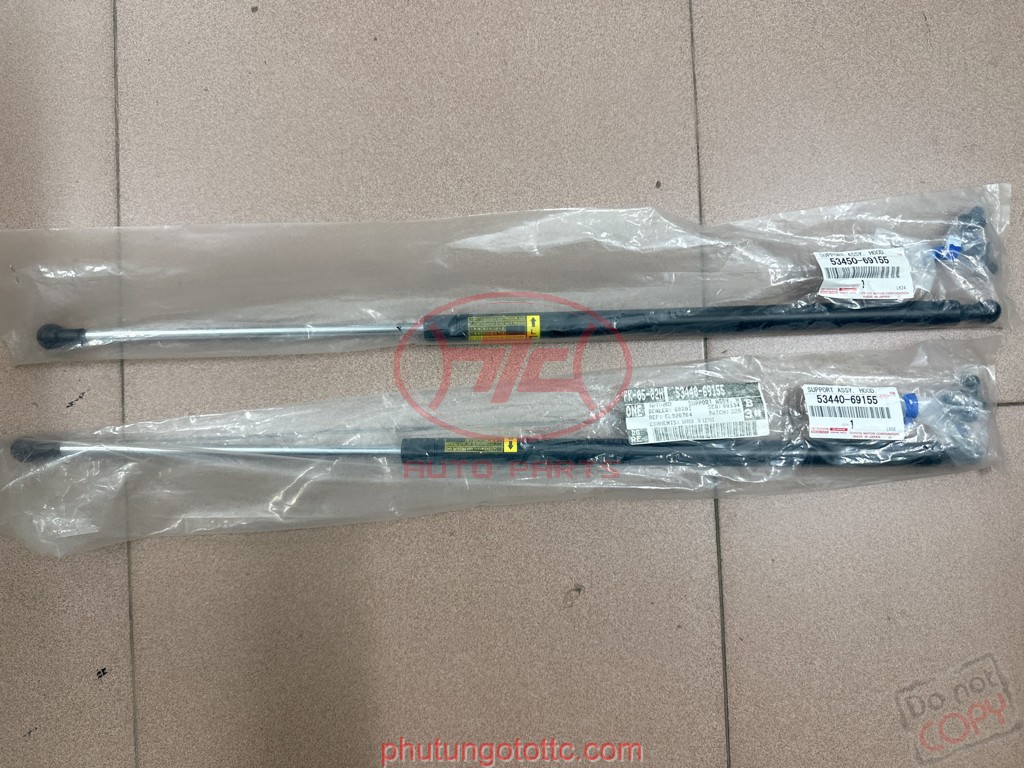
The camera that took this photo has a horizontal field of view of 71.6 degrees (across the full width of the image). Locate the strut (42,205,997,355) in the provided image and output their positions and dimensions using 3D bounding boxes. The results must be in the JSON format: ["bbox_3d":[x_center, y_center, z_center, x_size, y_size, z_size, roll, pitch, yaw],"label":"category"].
[{"bbox_3d":[0.007,-0.068,0.474,0.650,0.030,0.083,-2,89,-1],"label":"strut"}]

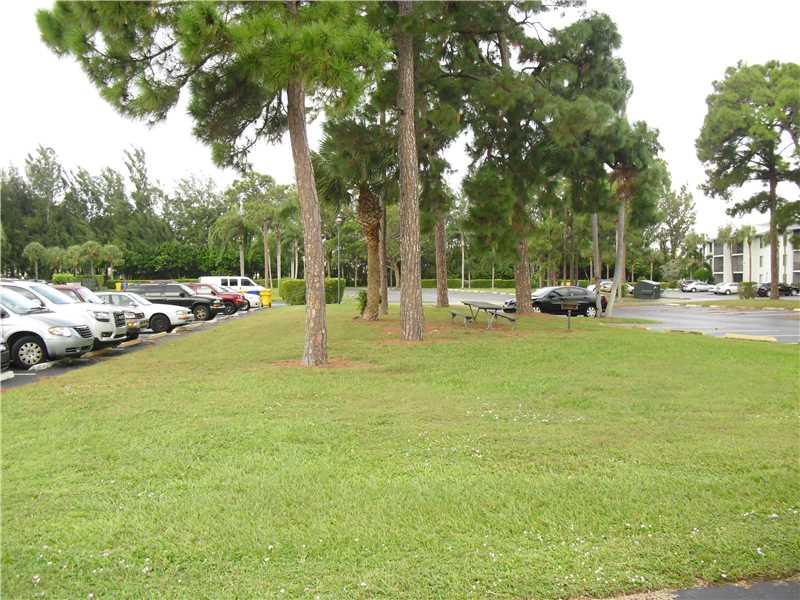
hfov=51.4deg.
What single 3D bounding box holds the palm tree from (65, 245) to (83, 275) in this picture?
[{"bbox_3d":[-43.885,-4.215,112.000,2.600,6.510,2.600,0,1,0],"label":"palm tree"}]

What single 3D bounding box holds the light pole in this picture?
[{"bbox_3d":[-4.145,-2.754,57.000,0.420,6.140,0.420,0,1,0],"label":"light pole"}]

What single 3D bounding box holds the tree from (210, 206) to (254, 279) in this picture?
[{"bbox_3d":[-16.607,-4.718,82.000,4.100,8.990,4.100,0,1,0],"label":"tree"}]

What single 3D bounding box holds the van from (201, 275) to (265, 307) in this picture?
[{"bbox_3d":[-12.407,-0.768,62.000,5.400,2.050,2.000,0,1,-2],"label":"van"}]

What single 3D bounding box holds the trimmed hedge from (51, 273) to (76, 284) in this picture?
[{"bbox_3d":[-34.000,-1.400,85.000,2.500,2.300,2.000,0,1,0],"label":"trimmed hedge"}]

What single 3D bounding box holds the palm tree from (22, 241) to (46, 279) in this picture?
[{"bbox_3d":[-46.566,-4.164,106.000,3.000,6.710,3.000,0,1,0],"label":"palm tree"}]

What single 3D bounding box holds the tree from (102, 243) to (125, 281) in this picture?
[{"bbox_3d":[-36.500,-3.820,106.000,2.800,6.510,2.800,0,1,0],"label":"tree"}]

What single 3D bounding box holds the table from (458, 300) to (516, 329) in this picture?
[{"bbox_3d":[2.976,0.546,29.300,1.700,0.760,2.000,0,1,-13],"label":"table"}]

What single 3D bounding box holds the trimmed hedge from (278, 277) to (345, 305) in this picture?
[{"bbox_3d":[-6.500,-0.600,61.500,4.700,1.880,2.000,0,1,0],"label":"trimmed hedge"}]

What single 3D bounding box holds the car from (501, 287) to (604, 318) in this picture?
[{"bbox_3d":[7.700,0.050,40.800,4.600,1.450,1.800,0,1,-12],"label":"car"}]

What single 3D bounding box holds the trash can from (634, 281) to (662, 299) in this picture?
[{"bbox_3d":[22.000,-0.900,74.000,1.800,1.600,1.900,0,1,24],"label":"trash can"}]

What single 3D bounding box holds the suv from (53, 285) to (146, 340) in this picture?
[{"bbox_3d":[-9.600,0.420,23.550,4.600,1.700,1.830,0,1,-3],"label":"suv"}]

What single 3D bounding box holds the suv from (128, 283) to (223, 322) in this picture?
[{"bbox_3d":[-10.683,0.009,38.900,4.700,1.700,1.820,0,1,-2],"label":"suv"}]

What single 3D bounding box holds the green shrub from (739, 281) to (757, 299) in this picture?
[{"bbox_3d":[31.743,-0.906,76.000,1.600,1.570,1.600,0,1,0],"label":"green shrub"}]

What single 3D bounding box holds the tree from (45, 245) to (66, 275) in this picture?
[{"bbox_3d":[-45.550,-3.860,110.000,2.900,6.430,2.900,0,1,0],"label":"tree"}]

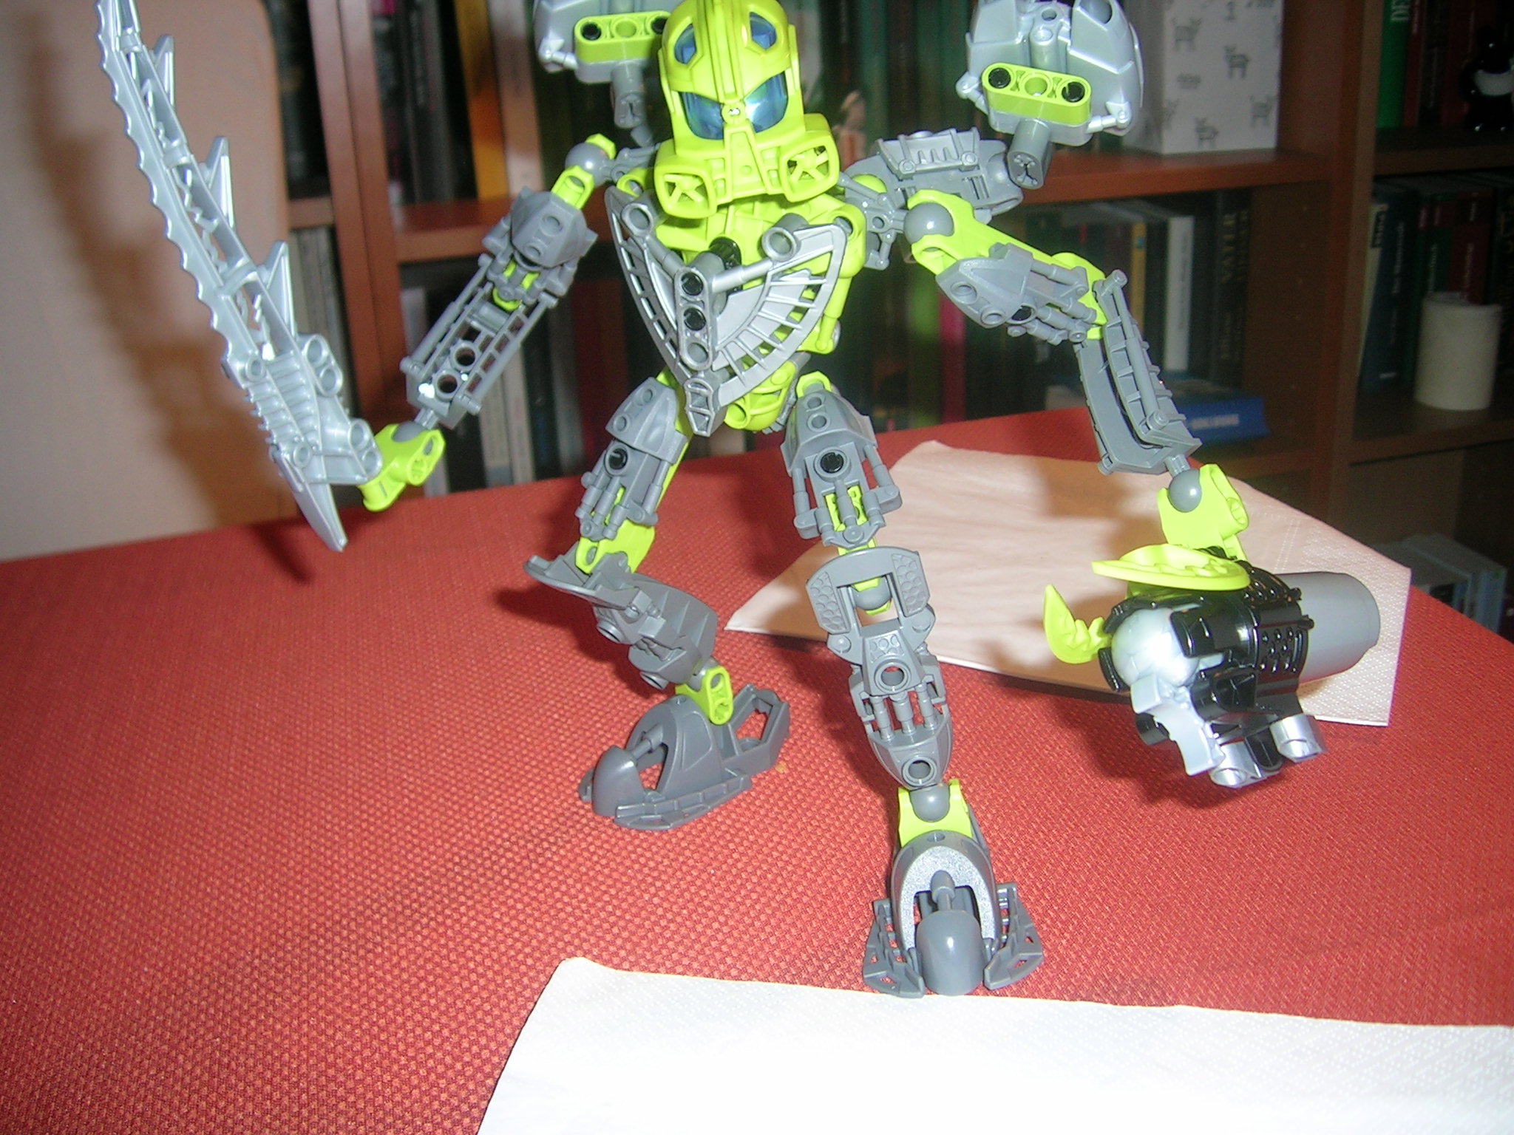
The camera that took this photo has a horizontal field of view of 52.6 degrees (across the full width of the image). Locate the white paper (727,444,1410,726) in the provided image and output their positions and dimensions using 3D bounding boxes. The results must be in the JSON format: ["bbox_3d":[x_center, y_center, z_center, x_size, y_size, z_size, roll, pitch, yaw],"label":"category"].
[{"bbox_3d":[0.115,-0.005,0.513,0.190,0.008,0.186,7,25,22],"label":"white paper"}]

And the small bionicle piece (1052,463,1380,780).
[{"bbox_3d":[0.084,0.011,0.278,0.071,0.055,0.042,-5,19,-41],"label":"small bionicle piece"}]

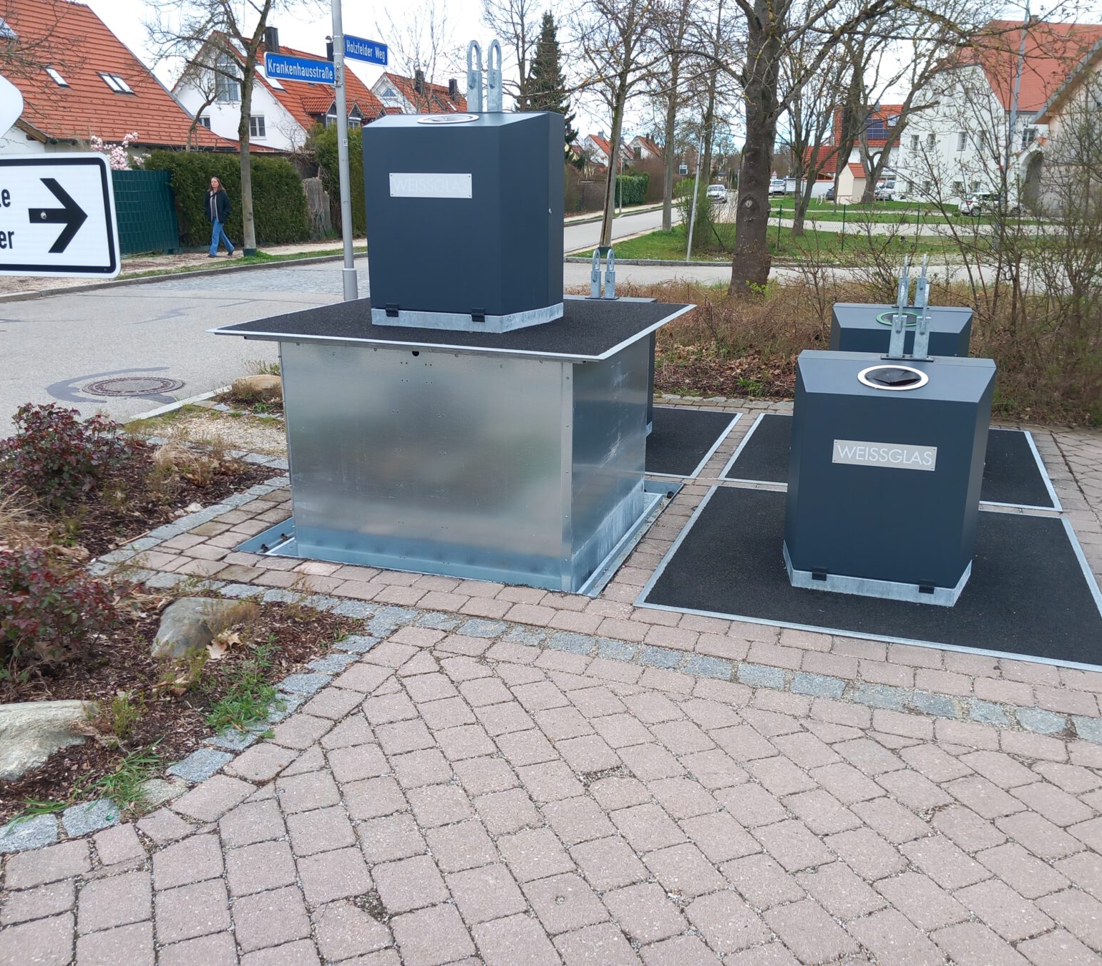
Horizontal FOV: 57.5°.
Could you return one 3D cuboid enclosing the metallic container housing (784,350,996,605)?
[{"bbox_3d":[1.397,-0.051,4.216,0.779,0.894,0.604,6,18,18],"label":"metallic container housing"}]

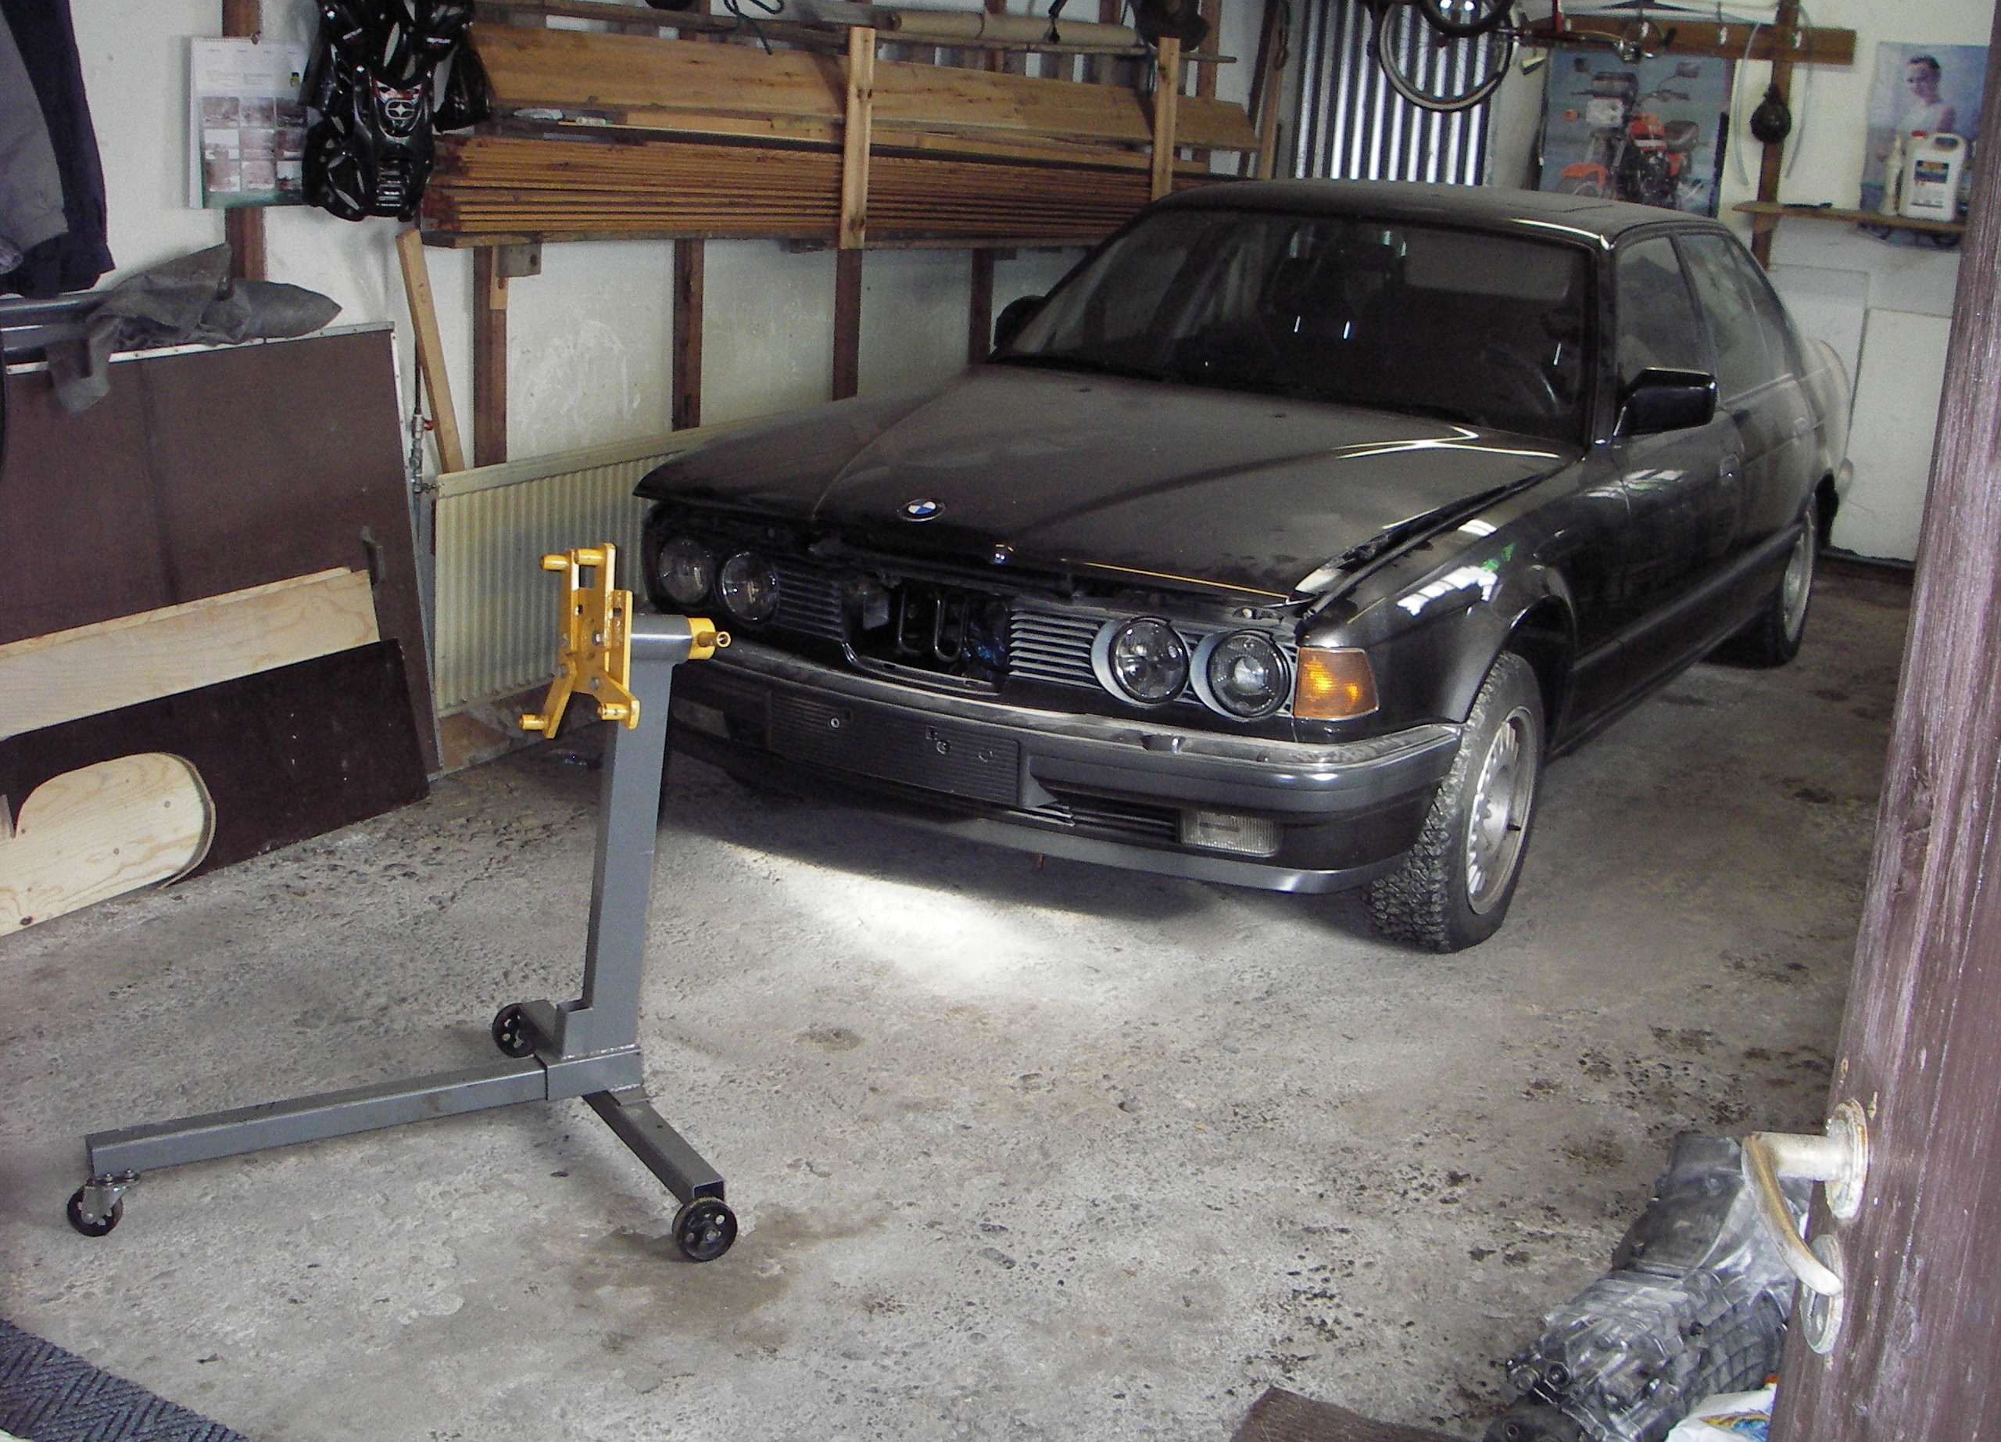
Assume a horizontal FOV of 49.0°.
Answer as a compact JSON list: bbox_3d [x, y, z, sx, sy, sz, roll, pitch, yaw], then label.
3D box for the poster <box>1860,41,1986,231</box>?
[{"bbox_3d":[3.331,-2.056,7.789,0.480,0.730,0.010,12,18,27],"label":"poster"}]

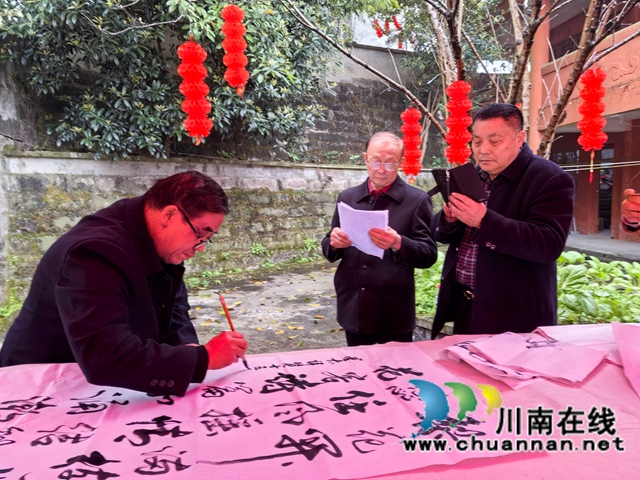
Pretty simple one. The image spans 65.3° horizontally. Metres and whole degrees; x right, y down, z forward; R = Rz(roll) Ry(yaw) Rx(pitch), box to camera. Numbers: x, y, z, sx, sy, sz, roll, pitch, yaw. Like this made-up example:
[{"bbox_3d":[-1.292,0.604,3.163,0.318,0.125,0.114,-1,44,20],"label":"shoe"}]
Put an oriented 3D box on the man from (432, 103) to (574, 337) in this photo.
[{"bbox_3d":[0.685,0.330,1.920,0.500,1.670,0.580,-4,7,-38],"label":"man"}]

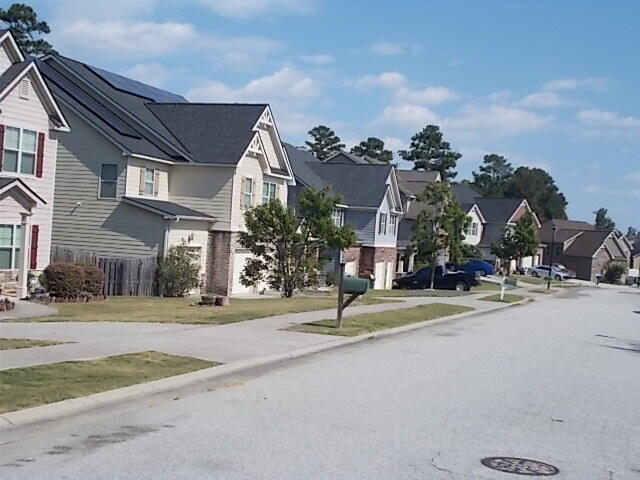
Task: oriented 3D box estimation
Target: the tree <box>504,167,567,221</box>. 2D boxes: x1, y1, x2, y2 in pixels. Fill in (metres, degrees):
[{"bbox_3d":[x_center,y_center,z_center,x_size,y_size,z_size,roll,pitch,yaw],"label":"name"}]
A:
[{"bbox_3d":[31.732,-3.220,137.958,10.000,15.530,10.000,3,0,20],"label":"tree"}]

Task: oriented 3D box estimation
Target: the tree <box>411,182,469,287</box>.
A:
[{"bbox_3d":[7.492,-0.165,58.981,3.900,7.020,3.900,3,0,20],"label":"tree"}]

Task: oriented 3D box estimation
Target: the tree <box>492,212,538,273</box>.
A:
[{"bbox_3d":[18.098,0.436,85.991,4.400,6.000,4.400,3,0,18],"label":"tree"}]

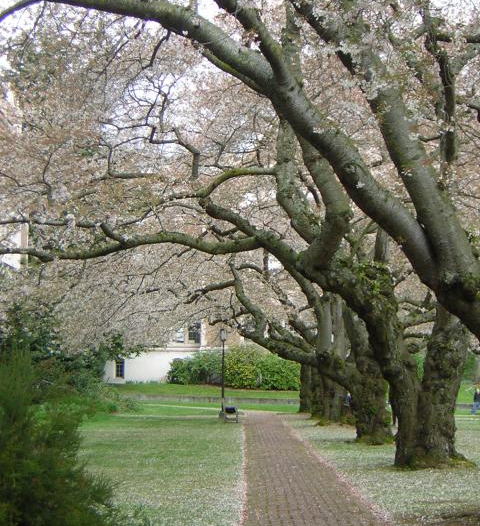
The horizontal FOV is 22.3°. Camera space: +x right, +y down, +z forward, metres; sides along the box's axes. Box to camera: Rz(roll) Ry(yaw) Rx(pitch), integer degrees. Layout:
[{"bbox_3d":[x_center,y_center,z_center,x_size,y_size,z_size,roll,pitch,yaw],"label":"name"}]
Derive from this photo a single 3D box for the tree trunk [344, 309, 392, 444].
[{"bbox_3d":[4.612,4.083,43.800,1.600,4.740,1.400,0,-6,1],"label":"tree trunk"}]

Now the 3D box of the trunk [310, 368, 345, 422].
[{"bbox_3d":[4.641,6.968,64.500,1.600,2.851,1.400,0,-6,1],"label":"trunk"}]

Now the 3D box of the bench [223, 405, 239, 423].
[{"bbox_3d":[-0.455,7.742,62.300,0.720,0.844,1.600,0,-6,0],"label":"bench"}]

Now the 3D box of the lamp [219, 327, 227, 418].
[{"bbox_3d":[-0.904,5.879,65.000,0.420,4.758,0.420,0,-6,1],"label":"lamp"}]

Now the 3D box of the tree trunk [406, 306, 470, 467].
[{"bbox_3d":[5.326,3.291,32.800,1.500,4.210,1.350,0,-6,1],"label":"tree trunk"}]

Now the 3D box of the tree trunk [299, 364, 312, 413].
[{"bbox_3d":[4.023,7.709,75.000,0.870,3.035,0.870,0,-6,1],"label":"tree trunk"}]

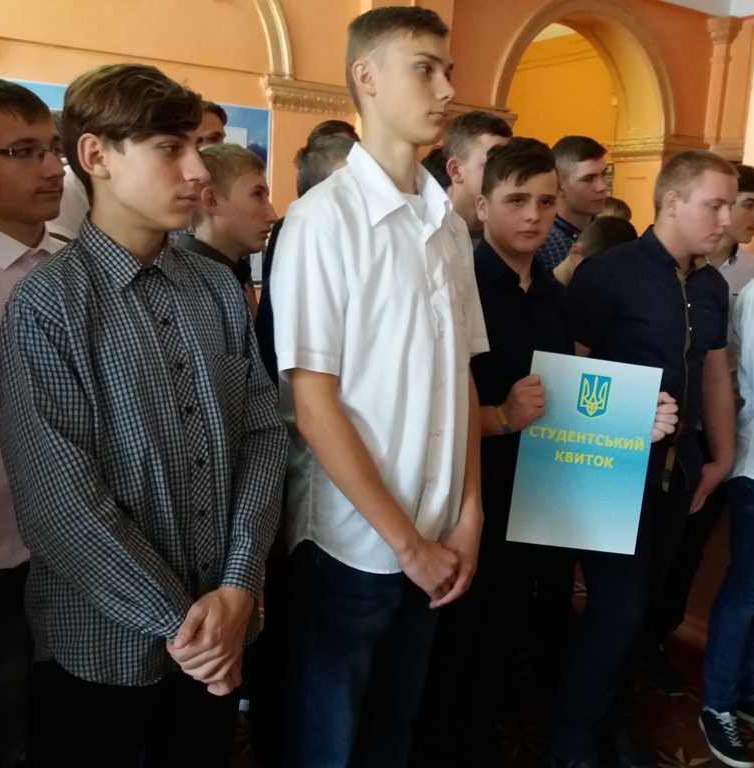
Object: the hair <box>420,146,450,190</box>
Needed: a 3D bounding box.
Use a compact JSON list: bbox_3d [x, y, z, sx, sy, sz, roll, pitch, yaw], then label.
[{"bbox_3d":[0.249,-0.762,2.930,0.210,0.190,0.170,8,12,27],"label":"hair"}]

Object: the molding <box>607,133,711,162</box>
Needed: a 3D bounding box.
[{"bbox_3d":[2.647,-2.228,7.892,0.620,0.240,0.680,-5,13,-34],"label":"molding"}]

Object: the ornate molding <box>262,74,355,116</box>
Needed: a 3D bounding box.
[{"bbox_3d":[-0.399,-1.876,5.442,0.740,0.220,0.180,-5,13,-34],"label":"ornate molding"}]

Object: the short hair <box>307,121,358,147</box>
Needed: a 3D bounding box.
[{"bbox_3d":[-0.143,-0.790,2.720,0.195,0.145,0.165,8,12,27],"label":"short hair"}]

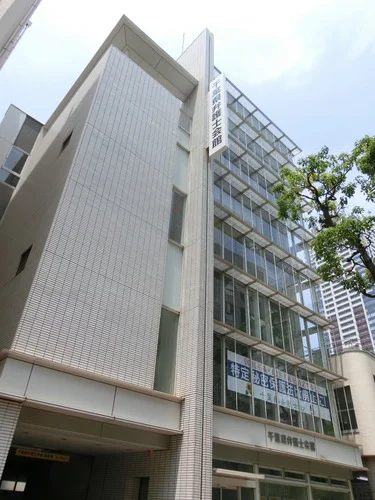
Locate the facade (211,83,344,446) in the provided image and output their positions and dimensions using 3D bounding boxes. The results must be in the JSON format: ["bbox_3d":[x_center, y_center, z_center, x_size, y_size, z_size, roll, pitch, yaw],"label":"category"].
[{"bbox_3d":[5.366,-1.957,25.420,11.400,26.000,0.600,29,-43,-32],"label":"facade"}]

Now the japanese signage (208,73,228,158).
[{"bbox_3d":[2.055,-8.938,23.474,0.320,7.950,1.280,29,-43,-32],"label":"japanese signage"}]

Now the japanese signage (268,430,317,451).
[{"bbox_3d":[5.034,9.122,17.070,3.780,0.450,0.070,29,-43,-32],"label":"japanese signage"}]

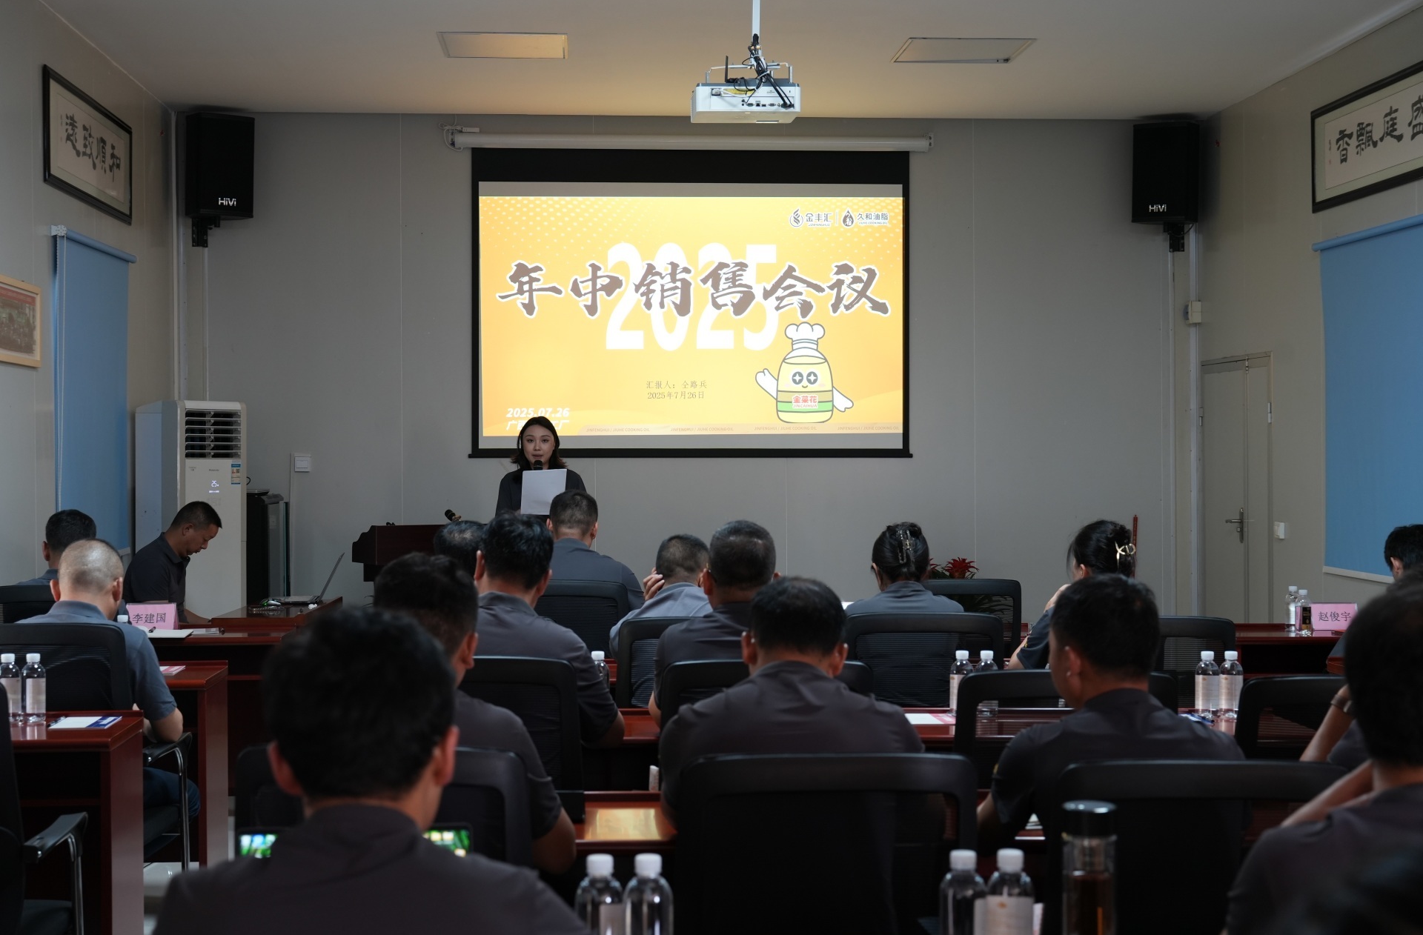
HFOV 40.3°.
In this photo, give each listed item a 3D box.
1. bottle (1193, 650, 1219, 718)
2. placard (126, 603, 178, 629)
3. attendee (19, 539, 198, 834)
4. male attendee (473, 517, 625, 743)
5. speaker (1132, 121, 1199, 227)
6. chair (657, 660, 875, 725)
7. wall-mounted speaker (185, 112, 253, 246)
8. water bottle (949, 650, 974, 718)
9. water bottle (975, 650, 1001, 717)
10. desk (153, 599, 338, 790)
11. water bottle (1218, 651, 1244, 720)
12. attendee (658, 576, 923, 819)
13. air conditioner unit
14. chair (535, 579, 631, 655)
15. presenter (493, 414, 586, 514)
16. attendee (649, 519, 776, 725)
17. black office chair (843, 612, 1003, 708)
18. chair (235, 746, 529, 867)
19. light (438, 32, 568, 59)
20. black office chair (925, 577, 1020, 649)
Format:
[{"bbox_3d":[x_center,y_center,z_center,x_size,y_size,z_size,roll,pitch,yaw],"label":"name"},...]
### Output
[{"bbox_3d":[1.339,0.585,5.242,0.064,0.178,0.064,0,1,0],"label":"bottle"},{"bbox_3d":[-2.253,0.602,7.792,0.197,0.102,0.085,0,0,-4],"label":"placard"},{"bbox_3d":[-1.842,0.819,5.724,0.530,1.220,0.740,0,1,-2],"label":"attendee"},{"bbox_3d":[-0.455,0.781,4.837,0.520,1.300,0.800,0,0,-4],"label":"male attendee"},{"bbox_3d":[2.670,-1.730,11.413,0.320,0.570,0.330,0,6,25],"label":"speaker"},{"bbox_3d":[0.105,0.937,4.596,0.580,0.990,0.600,0,0,-4],"label":"chair"},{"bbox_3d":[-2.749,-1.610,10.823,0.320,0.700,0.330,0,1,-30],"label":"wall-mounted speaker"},{"bbox_3d":[0.676,0.587,5.242,0.064,0.178,0.064,0,1,0],"label":"water bottle"},{"bbox_3d":[0.737,0.577,5.160,0.063,0.176,0.063,0,0,-4],"label":"water bottle"},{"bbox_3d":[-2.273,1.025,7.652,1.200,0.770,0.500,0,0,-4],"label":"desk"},{"bbox_3d":[1.406,0.585,5.242,0.064,0.178,0.064,0,1,0],"label":"water bottle"},{"bbox_3d":[0.149,0.816,3.515,0.520,1.250,0.800,0,0,-4],"label":"attendee"},{"bbox_3d":[-2.770,0.519,10.291,0.350,1.735,0.470,0,1,34],"label":"air conditioner unit"},{"bbox_3d":[-0.527,0.917,7.258,0.580,0.990,0.600,0,0,-1],"label":"chair"},{"bbox_3d":[-0.777,0.580,8.902,0.470,1.628,0.360,0,0,-4],"label":"presenter"},{"bbox_3d":[0.073,0.782,4.774,0.480,1.300,0.750,0,1,-2],"label":"attendee"},{"bbox_3d":[0.613,0.927,5.965,0.580,0.985,0.580,0,1,-2],"label":"black office chair"},{"bbox_3d":[-0.480,0.938,3.277,0.570,1.004,0.600,0,0,7],"label":"chair"},{"bbox_3d":[-1.018,-2.084,9.533,0.612,0.040,0.595,0,0,-4],"label":"light"},{"bbox_3d":[0.883,0.913,7.327,0.580,0.990,0.600,0,0,-4],"label":"black office chair"}]

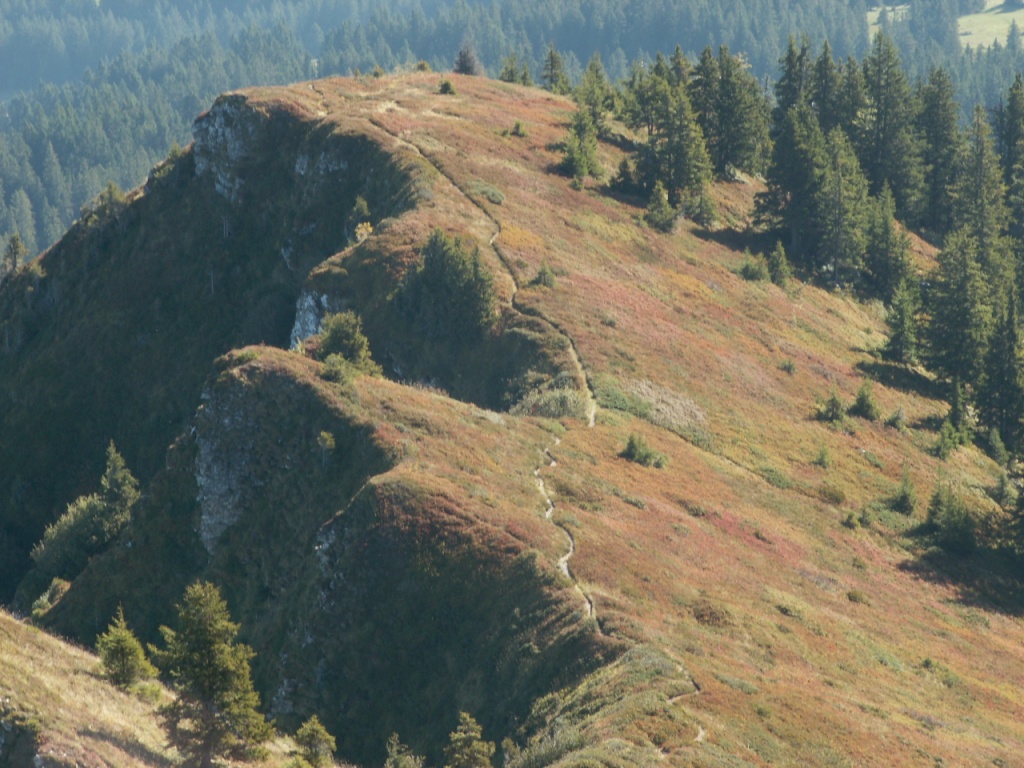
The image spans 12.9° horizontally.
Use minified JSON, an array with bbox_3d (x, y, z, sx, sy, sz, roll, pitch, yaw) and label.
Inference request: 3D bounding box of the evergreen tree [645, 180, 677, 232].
[{"bbox_3d":[14.440,-17.260,440.000,3.110,4.900,2.960,0,10,0],"label":"evergreen tree"}]

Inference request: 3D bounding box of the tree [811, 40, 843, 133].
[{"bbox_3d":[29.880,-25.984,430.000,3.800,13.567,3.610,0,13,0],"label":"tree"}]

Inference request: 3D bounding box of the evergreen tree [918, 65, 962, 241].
[{"bbox_3d":[36.180,-19.880,383.000,3.890,14.290,3.890,0,12,0],"label":"evergreen tree"}]

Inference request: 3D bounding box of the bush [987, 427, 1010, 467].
[{"bbox_3d":[37.620,4.830,350.000,1.860,3.000,1.760,0,10,0],"label":"bush"}]

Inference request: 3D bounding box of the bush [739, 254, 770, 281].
[{"bbox_3d":[19.100,-9.340,358.000,2.370,2.170,2.370,0,12,0],"label":"bush"}]

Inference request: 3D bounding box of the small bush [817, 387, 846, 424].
[{"bbox_3d":[22.940,1.430,325.000,2.150,2.560,2.150,0,12,0],"label":"small bush"}]

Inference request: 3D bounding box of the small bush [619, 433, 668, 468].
[{"bbox_3d":[9.356,4.731,322.000,3.273,2.326,2.618,0,13,0],"label":"small bush"}]

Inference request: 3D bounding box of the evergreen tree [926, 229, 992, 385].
[{"bbox_3d":[37.374,-6.222,378.000,5.846,13.757,5.554,0,13,0],"label":"evergreen tree"}]

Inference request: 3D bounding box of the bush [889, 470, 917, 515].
[{"bbox_3d":[29.766,8.271,345.000,2.134,3.208,2.028,0,13,0],"label":"bush"}]

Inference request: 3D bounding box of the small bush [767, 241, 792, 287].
[{"bbox_3d":[24.530,-11.050,415.000,2.380,4.090,2.260,0,10,0],"label":"small bush"}]

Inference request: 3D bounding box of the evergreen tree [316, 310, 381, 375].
[{"bbox_3d":[-12.028,-2.998,335.000,4.885,4.562,3.908,0,13,0],"label":"evergreen tree"}]

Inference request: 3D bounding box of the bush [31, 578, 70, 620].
[{"bbox_3d":[-29.570,13.810,290.000,2.560,2.610,2.180,0,10,0],"label":"bush"}]

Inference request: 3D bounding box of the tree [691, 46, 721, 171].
[{"bbox_3d":[17.440,-25.070,408.000,2.700,10.960,2.700,0,12,0],"label":"tree"}]

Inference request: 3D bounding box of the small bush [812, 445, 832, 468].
[{"bbox_3d":[23.668,5.526,345.000,1.525,1.710,1.448,0,13,0],"label":"small bush"}]

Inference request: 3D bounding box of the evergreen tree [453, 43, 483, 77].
[{"bbox_3d":[-4.180,-31.350,435.000,3.080,3.010,3.080,0,12,0],"label":"evergreen tree"}]

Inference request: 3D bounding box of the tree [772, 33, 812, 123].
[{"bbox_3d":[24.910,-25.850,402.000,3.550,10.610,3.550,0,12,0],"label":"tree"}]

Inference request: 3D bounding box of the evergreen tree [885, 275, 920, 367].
[{"bbox_3d":[33.476,-5.444,388.000,3.086,7.675,2.932,0,13,0],"label":"evergreen tree"}]

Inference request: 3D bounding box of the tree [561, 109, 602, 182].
[{"bbox_3d":[6.050,-21.440,400.000,3.540,6.310,3.540,0,12,0],"label":"tree"}]

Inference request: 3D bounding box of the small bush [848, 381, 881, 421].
[{"bbox_3d":[28.661,1.342,368.000,2.602,3.053,2.472,0,13,0],"label":"small bush"}]

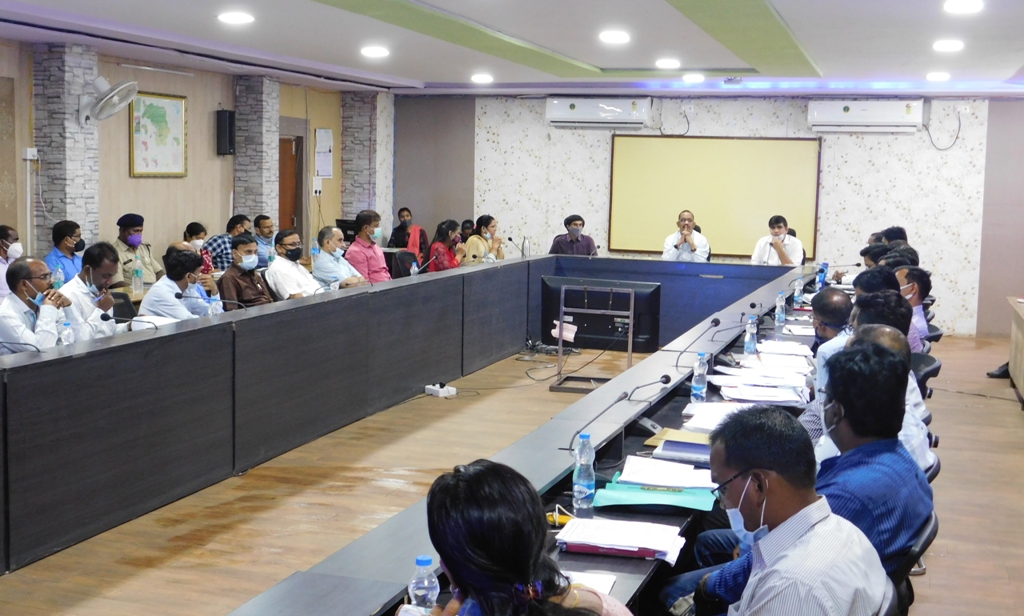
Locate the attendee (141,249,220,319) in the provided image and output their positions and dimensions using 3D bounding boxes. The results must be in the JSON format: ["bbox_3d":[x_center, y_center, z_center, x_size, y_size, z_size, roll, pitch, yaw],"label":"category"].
[{"bbox_3d":[-1.813,0.244,7.766,0.750,1.179,0.500,3,6,13],"label":"attendee"}]

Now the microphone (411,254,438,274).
[{"bbox_3d":[-0.684,-0.346,10.473,0.240,0.160,0.060,-4,8,-43],"label":"microphone"}]

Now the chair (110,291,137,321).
[{"bbox_3d":[-2.095,0.386,7.695,0.600,0.900,0.580,3,6,18],"label":"chair"}]

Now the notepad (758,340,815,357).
[{"bbox_3d":[1.435,0.221,7.024,0.260,0.024,0.330,3,6,18],"label":"notepad"}]

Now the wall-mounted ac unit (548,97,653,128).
[{"bbox_3d":[0.946,-2.121,14.530,1.110,0.327,0.220,3,6,18],"label":"wall-mounted ac unit"}]

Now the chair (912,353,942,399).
[{"bbox_3d":[1.625,0.640,6.103,0.600,0.900,0.580,3,6,18],"label":"chair"}]

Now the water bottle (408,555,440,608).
[{"bbox_3d":[-0.168,0.574,2.527,0.063,0.210,0.063,3,6,18],"label":"water bottle"}]

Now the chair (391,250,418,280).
[{"bbox_3d":[-0.706,-0.043,11.991,0.600,0.900,0.580,3,6,18],"label":"chair"}]

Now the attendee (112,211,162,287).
[{"bbox_3d":[-2.756,-0.050,9.819,0.520,1.282,0.720,-4,8,-41],"label":"attendee"}]

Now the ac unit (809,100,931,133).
[{"bbox_3d":[3.840,-2.081,14.467,1.201,0.320,0.230,3,6,17],"label":"ac unit"}]

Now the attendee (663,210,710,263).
[{"bbox_3d":[1.597,-0.257,12.528,0.500,1.312,0.720,3,6,18],"label":"attendee"}]

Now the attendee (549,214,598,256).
[{"bbox_3d":[0.614,-0.355,13.926,0.520,1.229,0.720,2,6,8],"label":"attendee"}]

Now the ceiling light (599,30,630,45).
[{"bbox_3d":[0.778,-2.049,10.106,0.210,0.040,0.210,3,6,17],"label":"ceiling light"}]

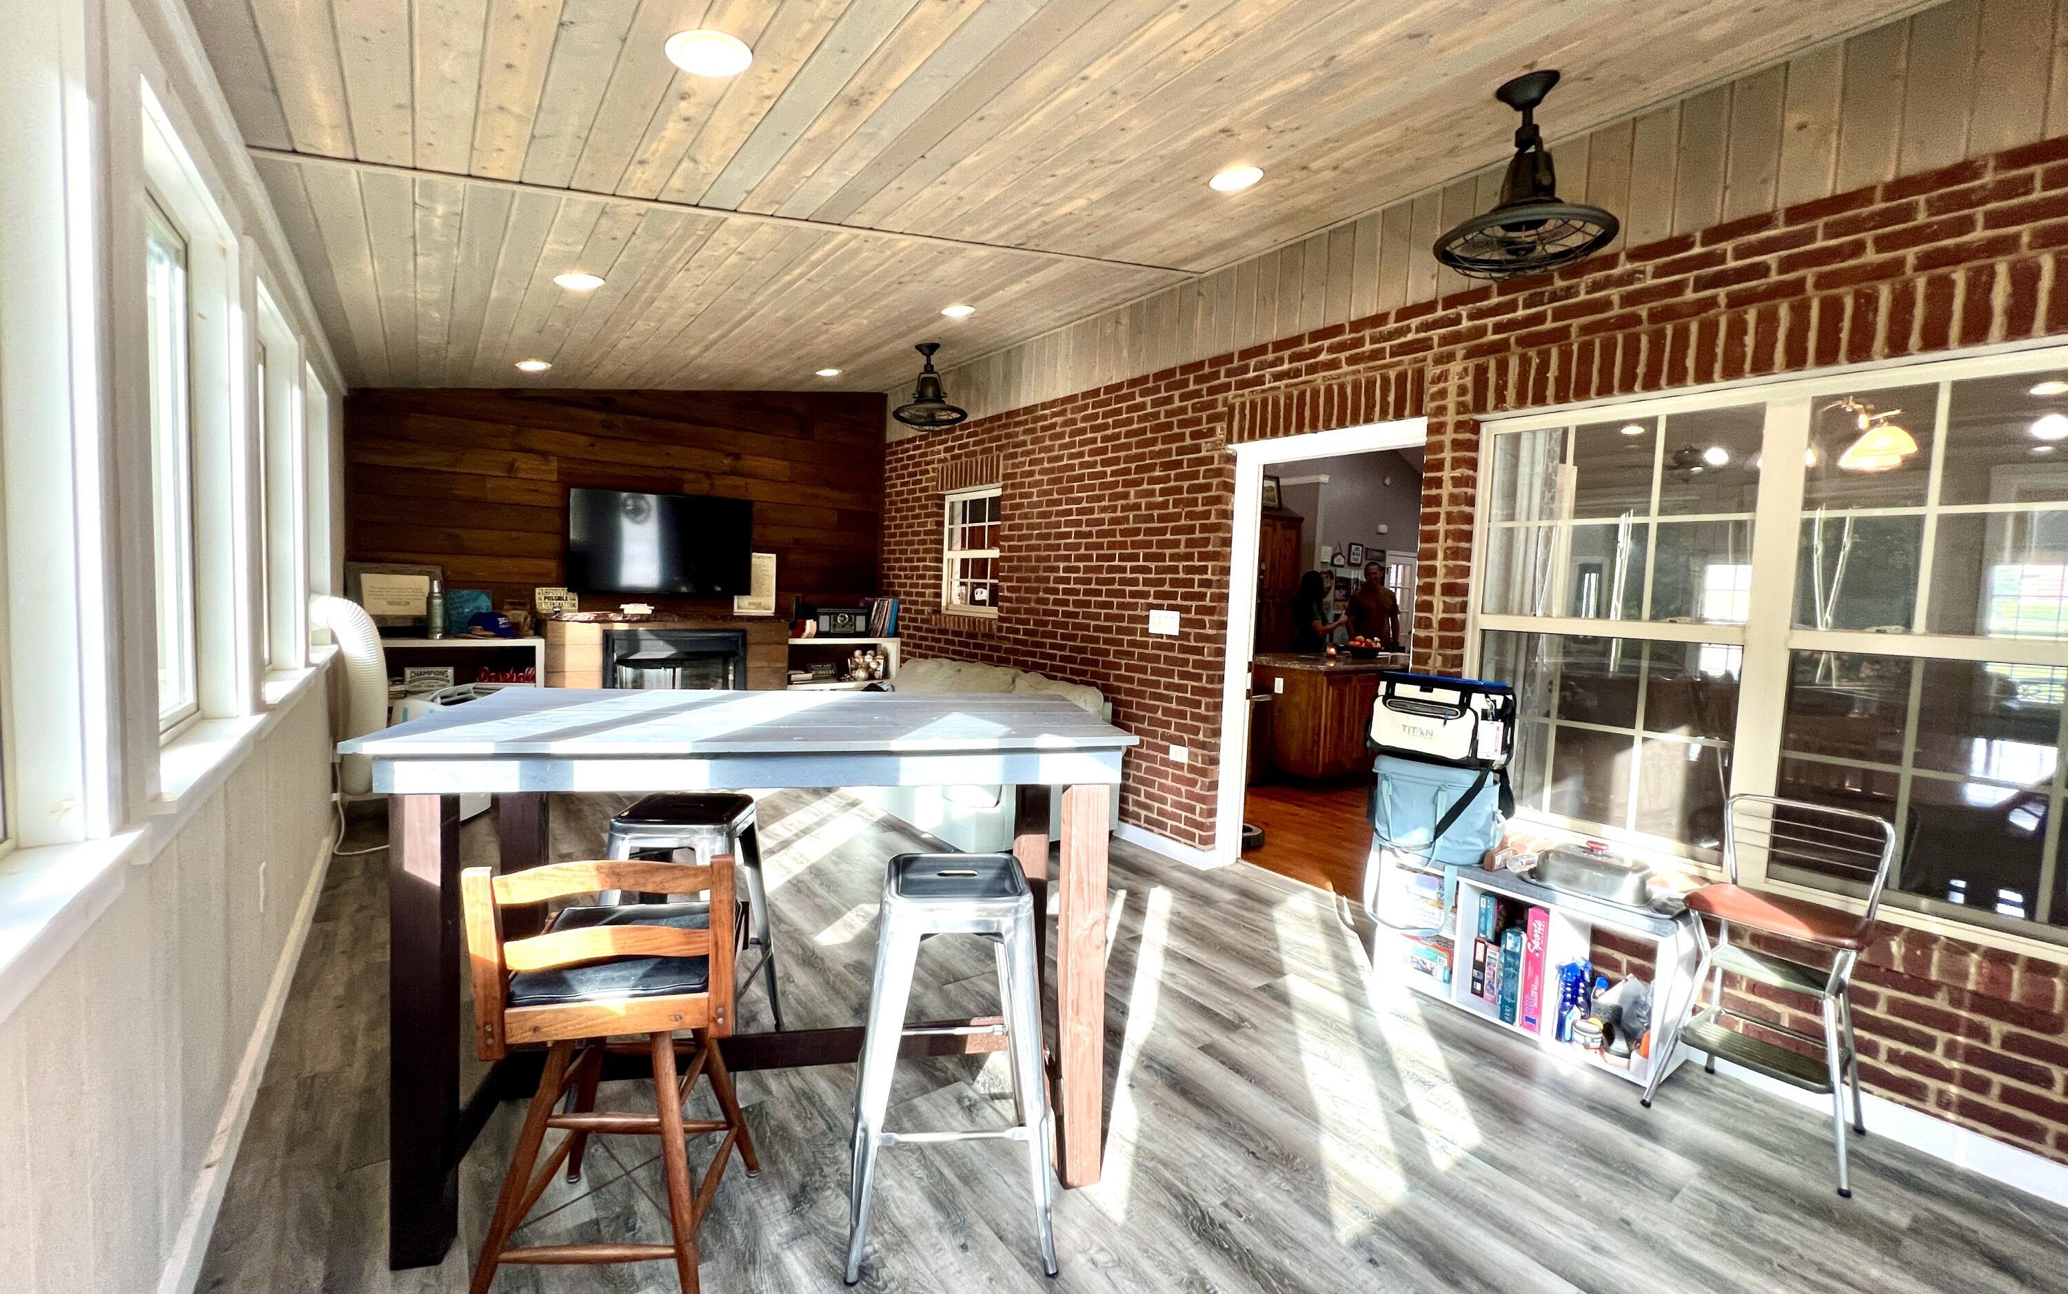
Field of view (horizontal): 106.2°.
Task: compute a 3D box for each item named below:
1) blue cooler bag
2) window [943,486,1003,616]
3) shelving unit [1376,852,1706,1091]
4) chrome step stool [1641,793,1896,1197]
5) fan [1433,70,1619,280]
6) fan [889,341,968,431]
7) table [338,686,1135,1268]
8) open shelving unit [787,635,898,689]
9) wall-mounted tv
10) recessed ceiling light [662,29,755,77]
[{"bbox_3d":[1.571,0.616,3.009,0.240,0.350,0.400,-1,5,-38],"label":"blue cooler bag"},{"bbox_3d":[-0.461,-0.705,5.884,0.120,0.950,0.900,-1,5,-38],"label":"window"},{"bbox_3d":[1.725,1.057,2.762,0.300,0.480,0.890,-1,5,-38],"label":"shelving unit"},{"bbox_3d":[2.083,0.908,2.191,0.430,0.890,0.430,-1,5,-38],"label":"chrome step stool"},{"bbox_3d":[1.500,-1.454,2.361,0.485,0.550,0.485,-1,5,-38],"label":"fan"},{"bbox_3d":[-0.694,-1.760,5.179,0.485,0.550,0.485,3,4,0],"label":"fan"},{"bbox_3d":[-0.634,0.703,2.056,1.610,1.070,0.770,2,4,-15],"label":"table"},{"bbox_3d":[-1.648,0.402,6.486,0.960,0.950,0.360,-1,5,-38],"label":"open shelving unit"},{"bbox_3d":[-2.706,-0.745,5.696,1.250,0.720,0.070,-1,5,-38],"label":"wall-mounted tv"},{"bbox_3d":[-0.809,-1.486,1.928,0.200,0.030,0.200,-11,12,-37],"label":"recessed ceiling light"}]

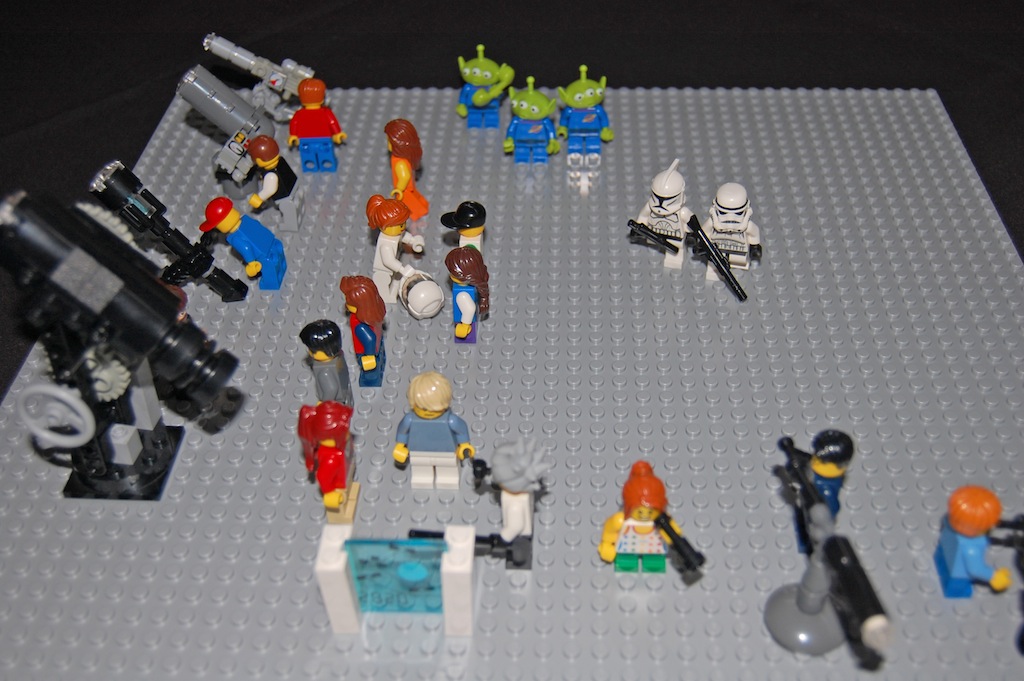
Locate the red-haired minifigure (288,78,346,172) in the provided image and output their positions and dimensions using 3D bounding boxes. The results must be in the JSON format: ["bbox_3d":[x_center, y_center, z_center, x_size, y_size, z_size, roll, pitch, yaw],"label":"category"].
[{"bbox_3d":[-0.089,-0.097,0.500,0.026,0.043,0.013,1,40,3],"label":"red-haired minifigure"}]

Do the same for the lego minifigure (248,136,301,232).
[{"bbox_3d":[-0.099,-0.067,0.466,0.019,0.041,0.025,1,40,3],"label":"lego minifigure"}]

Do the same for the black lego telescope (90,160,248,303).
[{"bbox_3d":[-0.135,-0.042,0.437,0.075,0.021,0.026,40,50,3],"label":"black lego telescope"}]

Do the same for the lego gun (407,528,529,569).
[{"bbox_3d":[-0.013,0.061,0.328,0.036,0.007,0.004,7,42,-2],"label":"lego gun"}]

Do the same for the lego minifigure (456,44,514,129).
[{"bbox_3d":[-0.013,-0.118,0.519,0.027,0.043,0.018,1,42,3],"label":"lego minifigure"}]

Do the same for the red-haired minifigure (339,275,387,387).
[{"bbox_3d":[-0.050,-0.004,0.387,0.016,0.042,0.024,1,40,3],"label":"red-haired minifigure"}]

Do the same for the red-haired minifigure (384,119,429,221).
[{"bbox_3d":[-0.044,-0.072,0.469,0.018,0.042,0.025,1,42,3],"label":"red-haired minifigure"}]

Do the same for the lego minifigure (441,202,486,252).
[{"bbox_3d":[-0.018,-0.035,0.425,0.017,0.042,0.025,1,40,3],"label":"lego minifigure"}]

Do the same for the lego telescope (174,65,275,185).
[{"bbox_3d":[-0.126,-0.093,0.486,0.040,0.055,0.028,1,42,3],"label":"lego telescope"}]

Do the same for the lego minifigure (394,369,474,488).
[{"bbox_3d":[-0.025,0.029,0.349,0.026,0.043,0.013,1,40,3],"label":"lego minifigure"}]

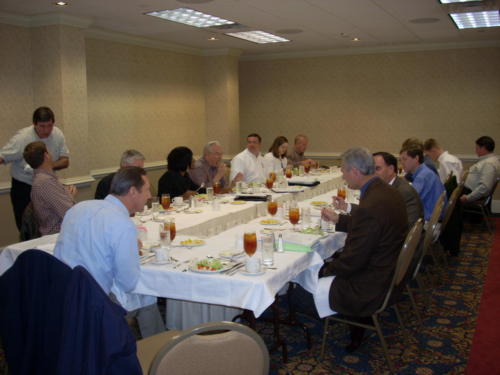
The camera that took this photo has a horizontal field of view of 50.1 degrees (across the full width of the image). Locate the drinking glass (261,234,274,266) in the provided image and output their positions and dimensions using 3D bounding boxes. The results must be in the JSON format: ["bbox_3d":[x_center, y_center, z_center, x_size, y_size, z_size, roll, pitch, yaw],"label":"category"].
[{"bbox_3d":[0.105,0.368,3.129,0.070,0.165,0.070,-1,8,0],"label":"drinking glass"}]

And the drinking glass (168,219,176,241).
[{"bbox_3d":[-0.523,0.315,3.494,0.080,0.185,0.080,-1,8,0],"label":"drinking glass"}]

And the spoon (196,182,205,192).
[{"bbox_3d":[-0.529,0.016,5.603,0.025,0.170,0.036,46,21,11],"label":"spoon"}]

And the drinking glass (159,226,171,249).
[{"bbox_3d":[-0.551,0.332,3.445,0.070,0.165,0.070,-1,8,0],"label":"drinking glass"}]

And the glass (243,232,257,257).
[{"bbox_3d":[-0.002,0.361,3.111,0.080,0.185,0.080,-1,8,0],"label":"glass"}]

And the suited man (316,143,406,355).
[{"bbox_3d":[0.690,0.413,3.731,0.700,1.380,0.550,3,9,26],"label":"suited man"}]

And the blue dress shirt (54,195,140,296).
[{"bbox_3d":[-0.880,0.348,3.104,0.490,0.590,0.490,5,10,36],"label":"blue dress shirt"}]

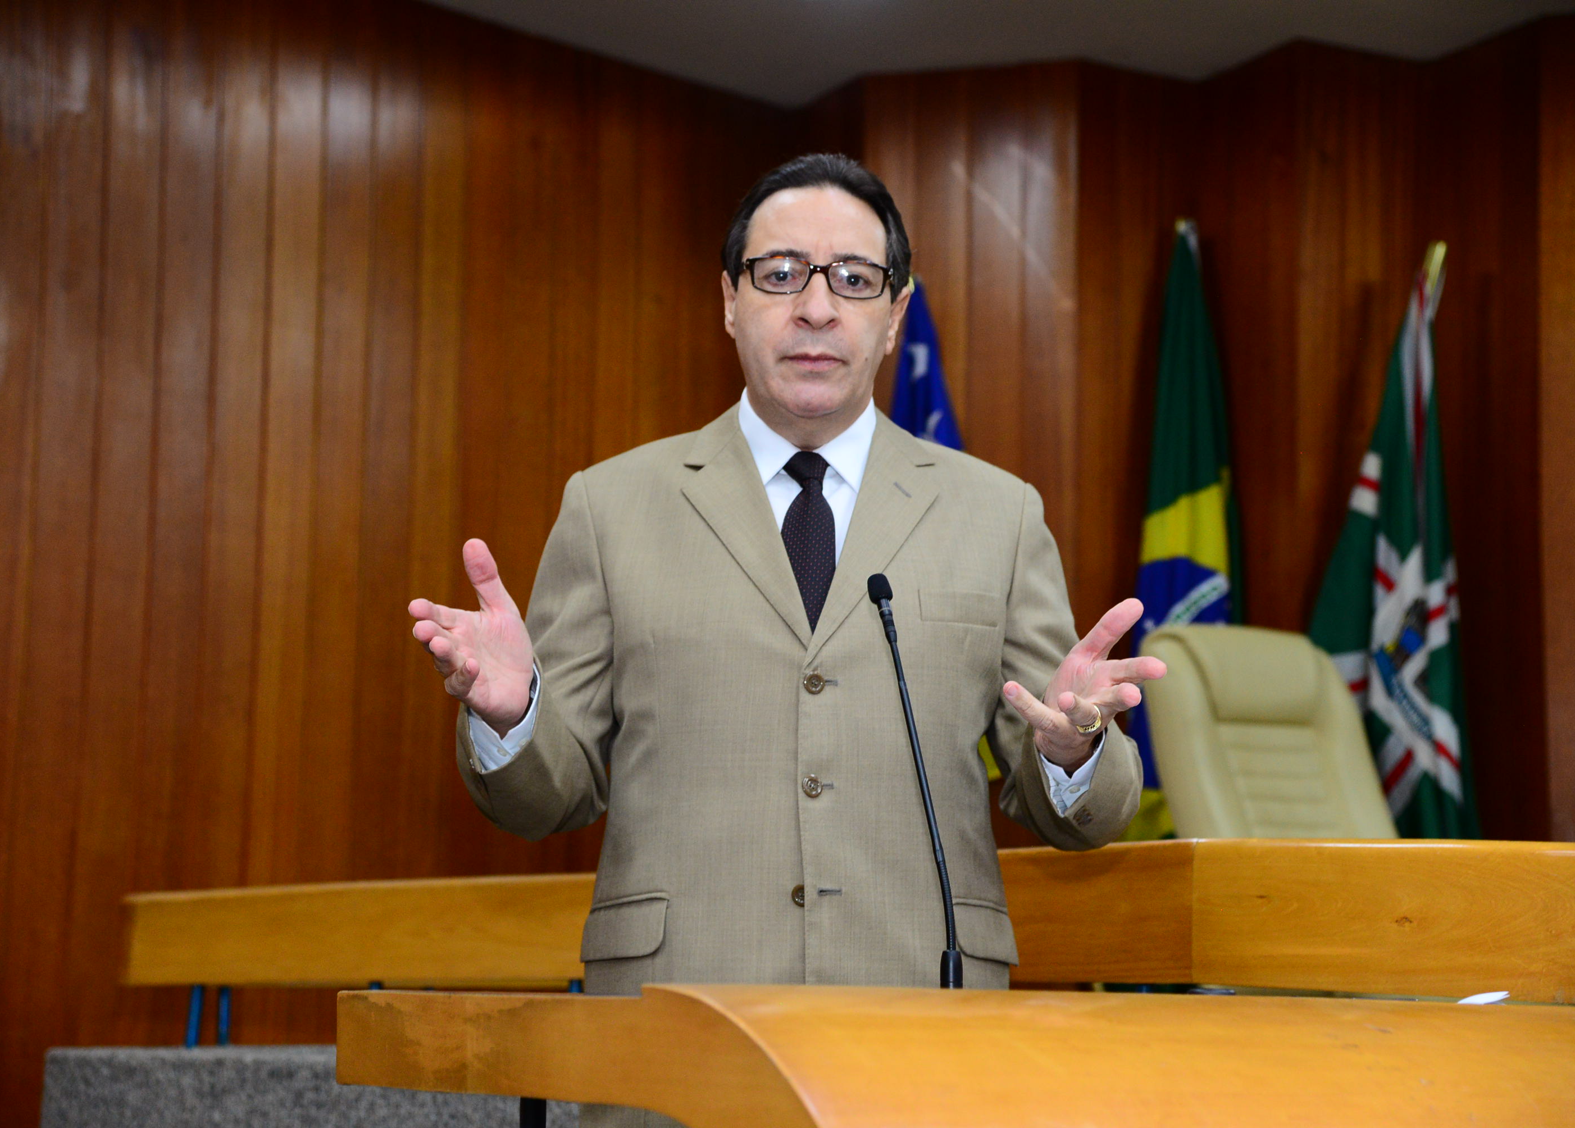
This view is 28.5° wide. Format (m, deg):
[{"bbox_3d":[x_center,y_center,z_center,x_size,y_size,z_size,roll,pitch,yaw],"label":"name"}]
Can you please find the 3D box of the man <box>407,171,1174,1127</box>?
[{"bbox_3d":[-0.003,0.453,2.718,0.640,1.730,0.500,1,-8,0],"label":"man"}]

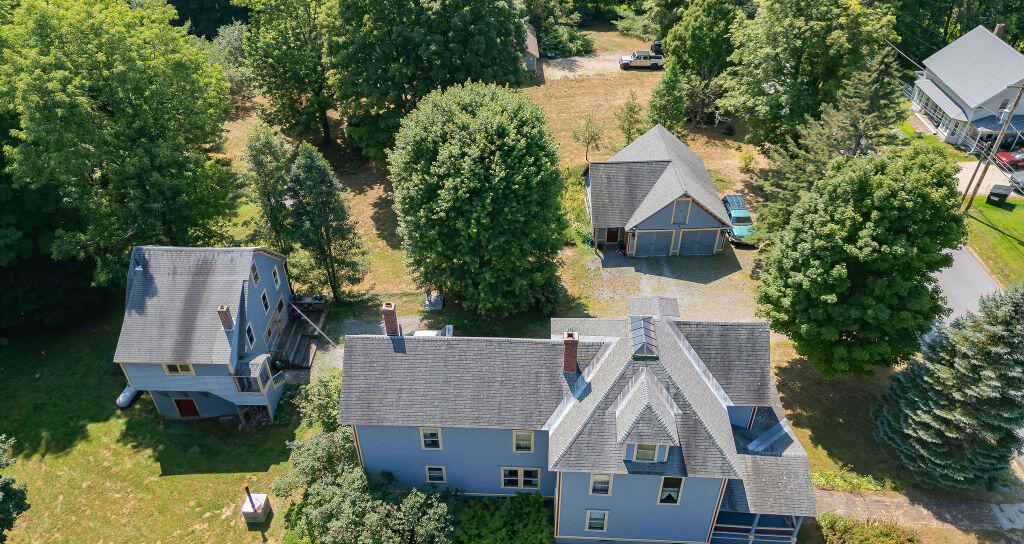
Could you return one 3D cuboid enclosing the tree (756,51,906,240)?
[{"bbox_3d":[24.260,-9.317,54.685,10.174,15.268,10.174,1,36,3],"label":"tree"}]

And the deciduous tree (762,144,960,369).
[{"bbox_3d":[20.196,-0.465,41.960,10.600,14.600,10.600,-1,37,0],"label":"deciduous tree"}]

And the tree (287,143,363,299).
[{"bbox_3d":[-12.836,-3.005,47.769,4.900,12.300,4.900,-1,37,0],"label":"tree"}]

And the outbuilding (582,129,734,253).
[{"bbox_3d":[11.344,-6.628,57.888,10.700,5.500,11.500,-1,37,0],"label":"outbuilding"}]

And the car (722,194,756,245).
[{"bbox_3d":[18.402,-4.279,57.774,1.800,1.750,5.000,2,37,4],"label":"car"}]

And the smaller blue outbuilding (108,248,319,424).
[{"bbox_3d":[-17.939,2.988,44.599,9.178,9.900,9.900,1,36,3],"label":"smaller blue outbuilding"}]

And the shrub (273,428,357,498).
[{"bbox_3d":[-10.802,10.527,39.031,4.800,3.100,3.700,1,36,3],"label":"shrub"}]

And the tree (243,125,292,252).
[{"bbox_3d":[-18.170,-5.925,52.908,3.800,10.900,3.800,-1,37,0],"label":"tree"}]

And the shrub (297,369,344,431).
[{"bbox_3d":[-11.446,7.762,42.885,3.300,3.000,3.200,1,36,3],"label":"shrub"}]

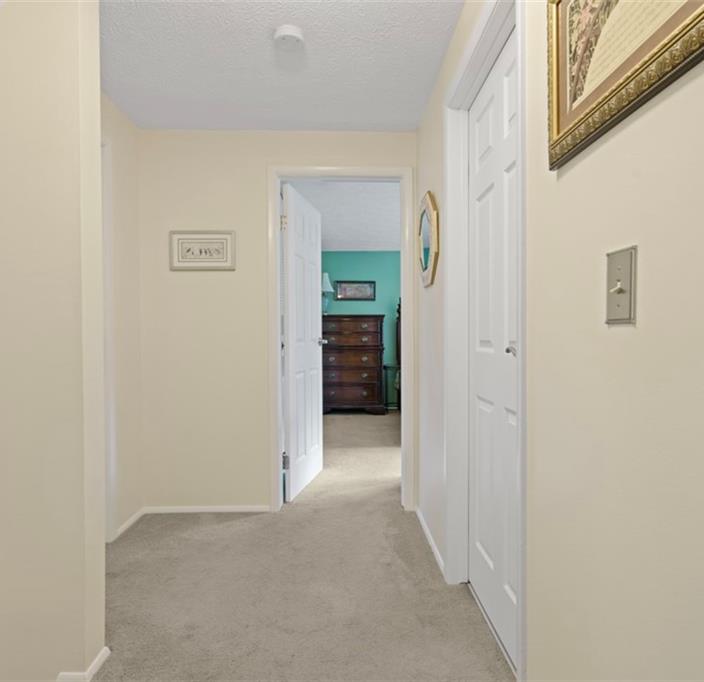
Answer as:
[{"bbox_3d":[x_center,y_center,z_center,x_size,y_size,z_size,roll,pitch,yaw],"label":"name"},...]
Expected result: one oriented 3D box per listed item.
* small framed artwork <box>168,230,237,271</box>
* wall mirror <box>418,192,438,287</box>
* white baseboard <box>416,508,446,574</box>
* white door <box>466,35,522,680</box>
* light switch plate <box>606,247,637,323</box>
[{"bbox_3d":[-0.912,-0.550,2.784,0.410,0.246,0.020,0,0,-1],"label":"small framed artwork"},{"bbox_3d":[0.399,-0.535,2.394,0.033,0.495,0.460,0,0,-1],"label":"wall mirror"},{"bbox_3d":[0.410,1.030,2.429,0.012,0.047,0.765,0,0,-1],"label":"white baseboard"},{"bbox_3d":[0.532,0.022,1.593,0.036,2.030,0.765,0,0,-1],"label":"white door"},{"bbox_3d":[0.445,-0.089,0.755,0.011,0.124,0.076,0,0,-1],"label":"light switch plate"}]

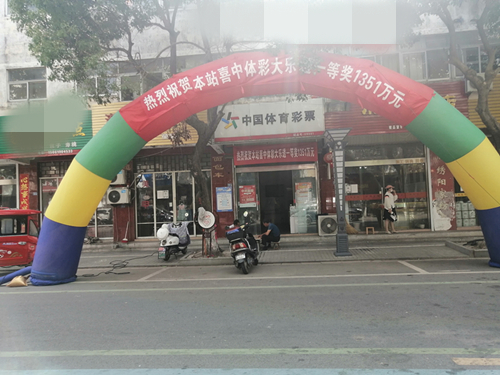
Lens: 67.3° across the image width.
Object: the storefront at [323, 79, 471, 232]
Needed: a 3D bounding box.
[{"bbox_3d":[4.914,-1.020,12.778,4.726,5.047,1.000,-3,-4,5],"label":"storefront"}]

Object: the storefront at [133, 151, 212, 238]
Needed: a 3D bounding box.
[{"bbox_3d":[-2.827,0.246,13.694,2.976,3.199,0.600,-3,-4,5],"label":"storefront"}]

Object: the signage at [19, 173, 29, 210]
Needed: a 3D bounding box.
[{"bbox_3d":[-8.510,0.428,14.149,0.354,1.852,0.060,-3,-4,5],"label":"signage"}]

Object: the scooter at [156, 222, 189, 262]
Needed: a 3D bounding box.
[{"bbox_3d":[-2.095,1.471,10.527,0.650,1.030,1.620,-3,-4,12],"label":"scooter"}]

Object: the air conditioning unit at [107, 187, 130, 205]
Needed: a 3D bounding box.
[{"bbox_3d":[-4.604,0.332,13.437,0.830,0.570,0.320,-3,-4,5],"label":"air conditioning unit"}]

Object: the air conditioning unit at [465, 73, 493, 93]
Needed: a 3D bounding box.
[{"bbox_3d":[7.562,-3.434,12.473,0.838,0.627,0.330,-3,-4,5],"label":"air conditioning unit"}]

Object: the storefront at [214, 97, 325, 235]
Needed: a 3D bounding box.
[{"bbox_3d":[0.665,-0.738,13.169,3.792,4.717,1.000,-3,-4,5],"label":"storefront"}]

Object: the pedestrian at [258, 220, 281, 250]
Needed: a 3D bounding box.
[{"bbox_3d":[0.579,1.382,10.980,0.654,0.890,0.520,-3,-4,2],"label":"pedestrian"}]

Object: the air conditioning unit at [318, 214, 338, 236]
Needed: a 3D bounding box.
[{"bbox_3d":[2.747,1.287,12.660,0.880,0.710,0.350,-3,-4,5],"label":"air conditioning unit"}]

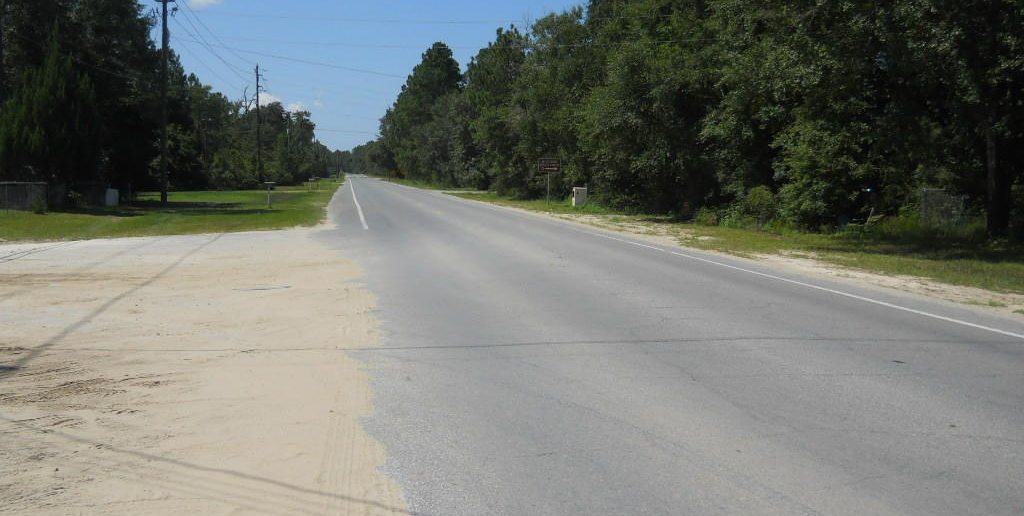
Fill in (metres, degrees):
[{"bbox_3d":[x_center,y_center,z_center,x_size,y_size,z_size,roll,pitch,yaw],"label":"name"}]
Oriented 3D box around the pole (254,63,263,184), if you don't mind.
[{"bbox_3d":[-25.941,-13.692,112.000,0.750,12.500,0.450,0,5,-9],"label":"pole"}]

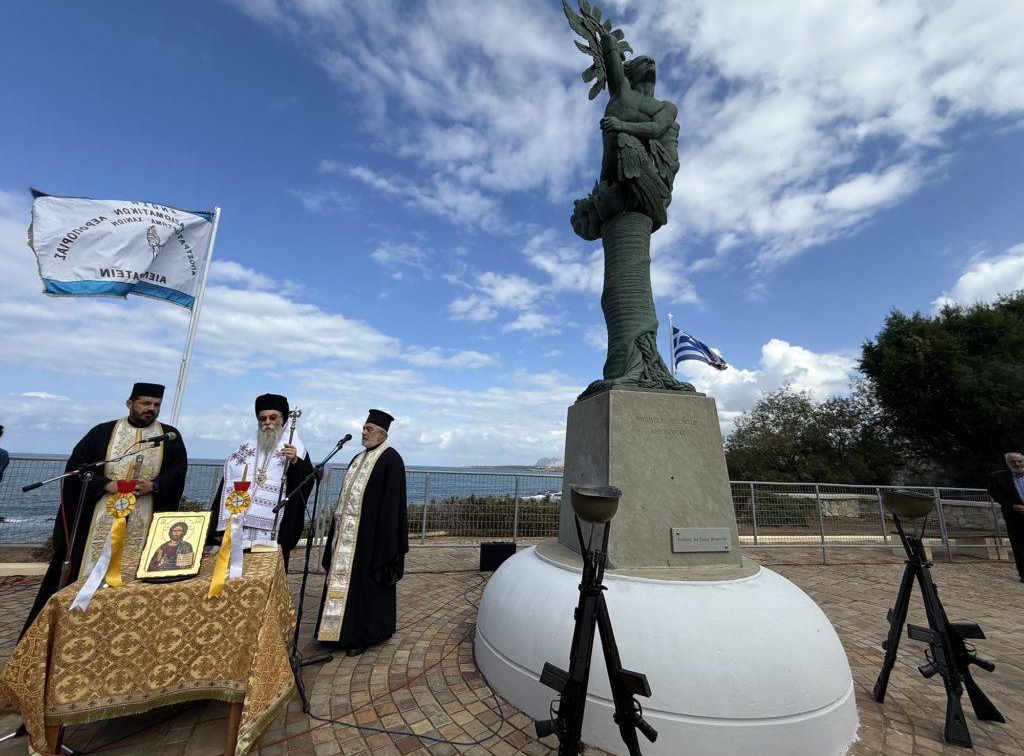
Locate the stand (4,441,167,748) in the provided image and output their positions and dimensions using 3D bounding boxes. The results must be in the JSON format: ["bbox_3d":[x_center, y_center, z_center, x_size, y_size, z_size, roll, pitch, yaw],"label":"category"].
[{"bbox_3d":[-2.172,1.014,2.050,0.800,1.430,0.620,2,-12,-1],"label":"stand"}]

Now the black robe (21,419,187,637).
[{"bbox_3d":[-2.514,1.033,2.535,0.500,1.560,0.780,-10,-17,44],"label":"black robe"}]

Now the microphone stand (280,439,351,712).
[{"bbox_3d":[-1.293,1.128,2.695,0.580,1.530,0.650,-6,-14,30],"label":"microphone stand"}]

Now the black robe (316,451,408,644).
[{"bbox_3d":[-1.163,1.290,3.329,0.630,1.430,0.530,-8,-16,38],"label":"black robe"}]

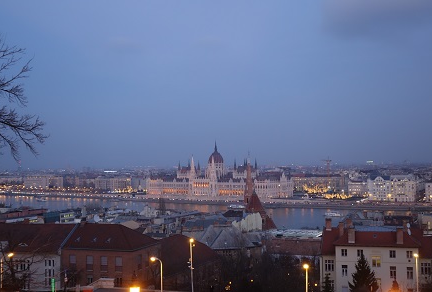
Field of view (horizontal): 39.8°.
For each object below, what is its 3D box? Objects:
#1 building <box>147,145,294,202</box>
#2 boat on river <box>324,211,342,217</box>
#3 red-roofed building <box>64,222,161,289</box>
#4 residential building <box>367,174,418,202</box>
[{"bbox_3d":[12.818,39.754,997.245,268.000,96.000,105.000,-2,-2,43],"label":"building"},{"bbox_3d":[138.212,80.160,697.814,21.000,5.000,5.300,-2,-2,30],"label":"boat on river"},{"bbox_3d":[-19.364,21.520,113.290,14.600,13.300,14.400,-1,-2,15],"label":"red-roofed building"},{"bbox_3d":[258.248,60.319,874.360,67.000,39.000,35.000,-1,-2,20],"label":"residential building"}]

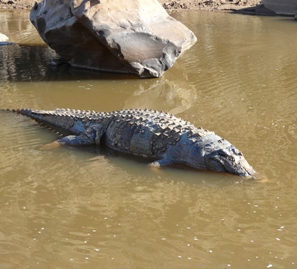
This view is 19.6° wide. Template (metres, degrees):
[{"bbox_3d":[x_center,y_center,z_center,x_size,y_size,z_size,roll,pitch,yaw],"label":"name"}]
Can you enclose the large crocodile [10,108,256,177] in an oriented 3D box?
[{"bbox_3d":[-0.400,-0.070,9.600,3.750,0.550,1.050,14,25,34],"label":"large crocodile"}]

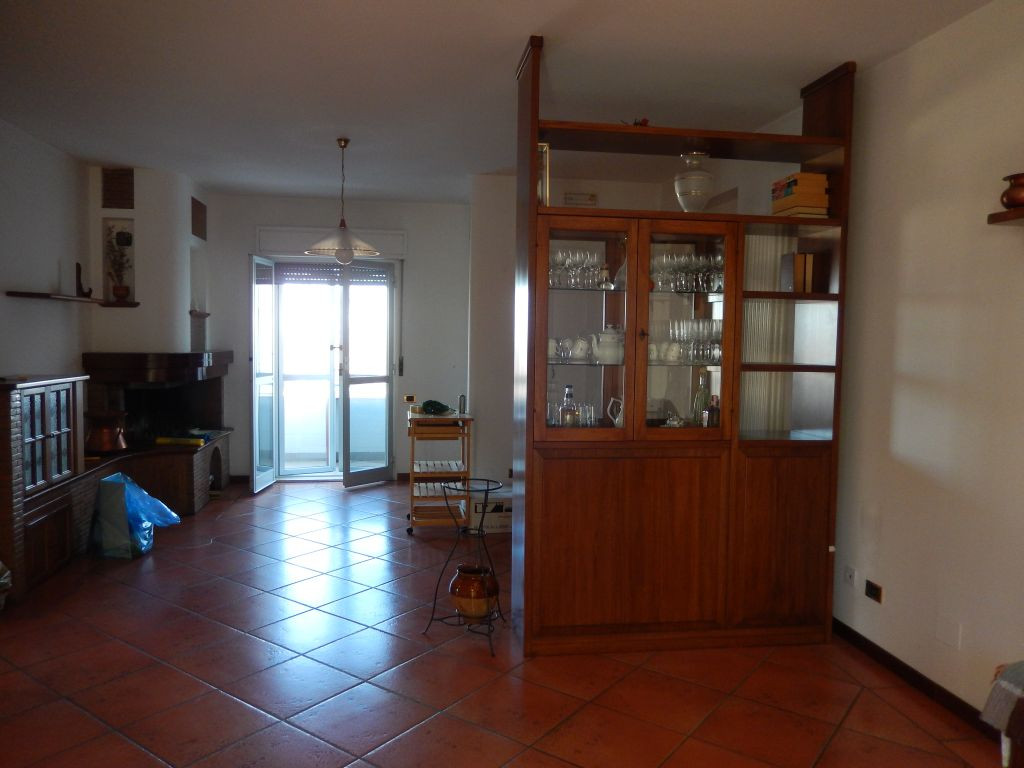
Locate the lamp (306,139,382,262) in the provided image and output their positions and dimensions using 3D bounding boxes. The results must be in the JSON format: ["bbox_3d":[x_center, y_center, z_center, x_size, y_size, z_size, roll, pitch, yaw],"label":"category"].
[{"bbox_3d":[-1.112,-1.202,4.872,0.485,0.825,0.485,1,3,-9],"label":"lamp"}]

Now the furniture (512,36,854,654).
[{"bbox_3d":[0.782,-0.133,3.530,1.500,2.690,0.410,1,3,-9],"label":"furniture"}]

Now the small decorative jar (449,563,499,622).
[{"bbox_3d":[-0.176,0.997,3.497,0.235,0.275,0.235,1,3,-9],"label":"small decorative jar"}]

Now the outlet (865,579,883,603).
[{"bbox_3d":[1.617,0.926,3.292,0.012,0.073,0.113,1,3,-9],"label":"outlet"}]

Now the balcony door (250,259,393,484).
[{"bbox_3d":[-1.751,-0.109,7.059,1.280,2.170,0.550,1,3,-9],"label":"balcony door"}]

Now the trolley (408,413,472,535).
[{"bbox_3d":[-0.551,0.652,5.610,0.460,0.850,0.550,1,3,-9],"label":"trolley"}]

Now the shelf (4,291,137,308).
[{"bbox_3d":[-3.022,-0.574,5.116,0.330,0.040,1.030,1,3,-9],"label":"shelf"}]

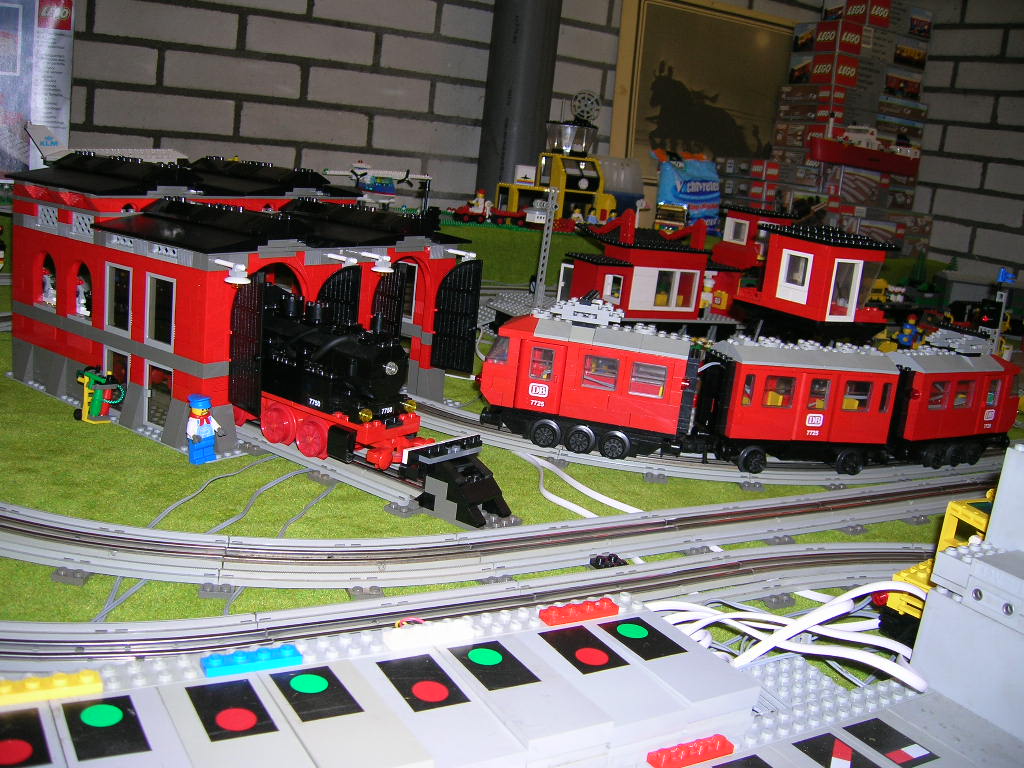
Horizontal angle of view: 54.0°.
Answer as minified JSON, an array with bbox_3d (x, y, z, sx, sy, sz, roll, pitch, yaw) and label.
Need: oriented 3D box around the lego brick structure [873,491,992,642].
[{"bbox_3d":[0.219,0.090,0.488,0.078,0.058,0.042,-5,17,-37],"label":"lego brick structure"}]

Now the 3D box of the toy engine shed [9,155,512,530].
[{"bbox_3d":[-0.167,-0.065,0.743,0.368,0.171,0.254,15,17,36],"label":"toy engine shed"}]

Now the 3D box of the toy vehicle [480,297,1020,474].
[{"bbox_3d":[0.191,0.001,0.705,0.430,0.103,0.105,3,14,-10],"label":"toy vehicle"}]

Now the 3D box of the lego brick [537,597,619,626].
[{"bbox_3d":[0.027,0.090,0.398,0.032,0.005,0.008,-2,15,-26],"label":"lego brick"}]

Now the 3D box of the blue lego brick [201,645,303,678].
[{"bbox_3d":[-0.087,0.093,0.341,0.032,0.005,0.008,-2,15,-26],"label":"blue lego brick"}]

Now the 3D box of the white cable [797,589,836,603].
[{"bbox_3d":[0.154,0.107,0.507,0.023,0.005,0.006,13,15,28],"label":"white cable"}]

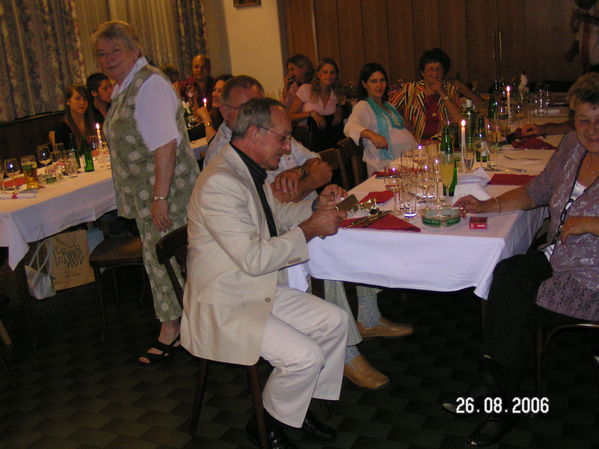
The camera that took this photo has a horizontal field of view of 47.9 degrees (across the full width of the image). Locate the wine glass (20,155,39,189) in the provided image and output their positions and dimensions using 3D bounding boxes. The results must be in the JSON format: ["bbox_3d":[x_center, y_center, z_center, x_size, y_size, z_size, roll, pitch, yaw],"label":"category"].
[{"bbox_3d":[-1.663,-0.328,4.160,0.088,0.194,0.088,-5,15,0],"label":"wine glass"}]

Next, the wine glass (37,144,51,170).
[{"bbox_3d":[-1.770,-0.458,4.683,0.086,0.190,0.086,-5,15,0],"label":"wine glass"}]

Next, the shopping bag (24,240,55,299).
[{"bbox_3d":[-1.667,0.268,4.376,0.180,0.390,0.120,-18,20,-38],"label":"shopping bag"}]

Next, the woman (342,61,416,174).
[{"bbox_3d":[0.615,-0.363,4.299,0.740,1.290,0.560,9,20,42],"label":"woman"}]

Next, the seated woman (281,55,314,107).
[{"bbox_3d":[-0.029,-0.906,6.341,0.750,1.290,0.500,-5,16,2],"label":"seated woman"}]

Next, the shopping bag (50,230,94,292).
[{"bbox_3d":[-1.552,0.224,4.537,0.270,0.375,0.120,-13,17,-24],"label":"shopping bag"}]

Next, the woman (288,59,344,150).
[{"bbox_3d":[0.272,-0.810,5.930,0.520,1.260,0.750,-9,16,-13],"label":"woman"}]

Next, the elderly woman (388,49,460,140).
[{"bbox_3d":[0.982,-0.570,4.863,0.560,1.330,0.720,-14,17,-29],"label":"elderly woman"}]

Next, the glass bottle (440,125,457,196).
[{"bbox_3d":[0.644,-0.274,2.899,0.067,0.300,0.067,4,18,30],"label":"glass bottle"}]

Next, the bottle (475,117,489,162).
[{"bbox_3d":[0.999,-0.468,3.694,0.067,0.240,0.067,-5,15,0],"label":"bottle"}]

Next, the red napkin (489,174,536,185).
[{"bbox_3d":[0.987,-0.210,3.081,0.220,0.012,0.200,4,18,30],"label":"red napkin"}]

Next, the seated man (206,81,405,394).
[{"bbox_3d":[0.043,-0.027,3.120,0.840,1.320,0.570,3,18,29],"label":"seated man"}]

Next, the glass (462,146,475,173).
[{"bbox_3d":[0.803,-0.301,3.196,0.060,0.160,0.060,4,18,30],"label":"glass"}]

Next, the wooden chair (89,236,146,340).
[{"bbox_3d":[-0.858,0.172,3.723,0.480,0.820,0.430,1,16,22],"label":"wooden chair"}]

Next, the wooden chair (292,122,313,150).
[{"bbox_3d":[-0.132,-0.342,5.374,0.480,0.820,0.430,4,17,30],"label":"wooden chair"}]

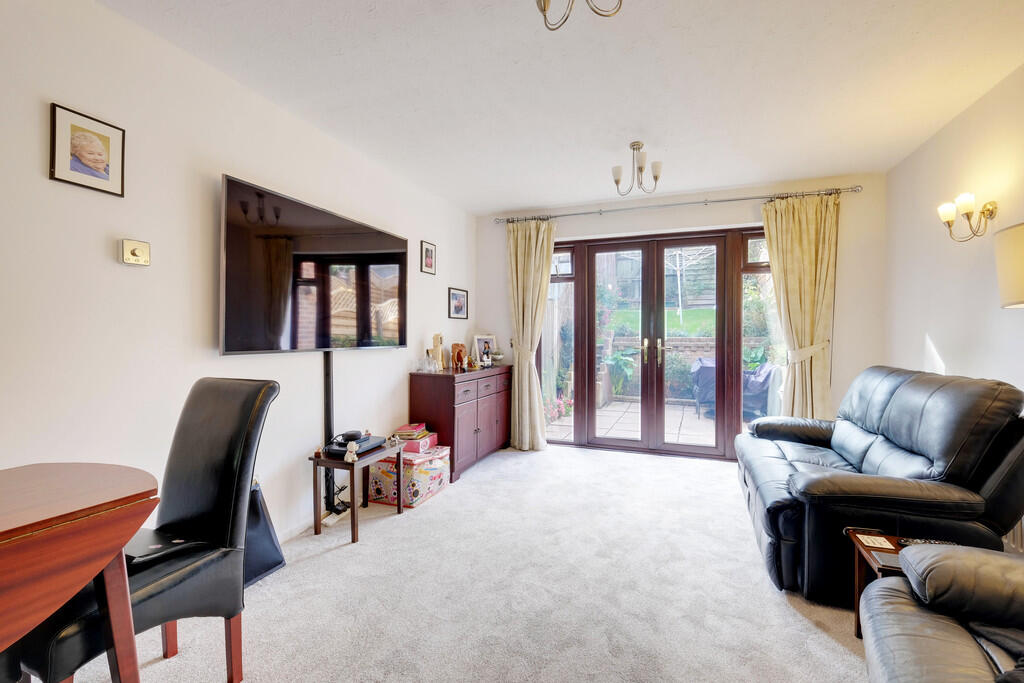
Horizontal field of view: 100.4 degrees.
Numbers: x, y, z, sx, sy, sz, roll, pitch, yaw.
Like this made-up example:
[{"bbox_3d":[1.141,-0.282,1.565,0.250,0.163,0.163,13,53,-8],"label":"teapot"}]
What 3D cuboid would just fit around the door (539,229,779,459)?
[{"bbox_3d":[1.309,0.023,4.044,2.230,2.060,0.090,0,1,22],"label":"door"}]

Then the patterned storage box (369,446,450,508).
[{"bbox_3d":[-0.742,0.942,3.093,0.378,0.308,0.444,0,1,21],"label":"patterned storage box"}]

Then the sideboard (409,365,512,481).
[{"bbox_3d":[-0.412,0.656,3.876,0.425,0.805,1.200,0,1,22],"label":"sideboard"}]

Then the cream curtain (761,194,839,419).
[{"bbox_3d":[2.303,-0.015,3.456,0.514,2.220,0.151,0,1,21],"label":"cream curtain"}]

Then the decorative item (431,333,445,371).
[{"bbox_3d":[-0.644,0.099,3.729,0.085,0.315,0.090,0,1,22],"label":"decorative item"}]

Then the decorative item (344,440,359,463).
[{"bbox_3d":[-0.858,0.585,2.287,0.060,0.110,0.060,0,1,22],"label":"decorative item"}]

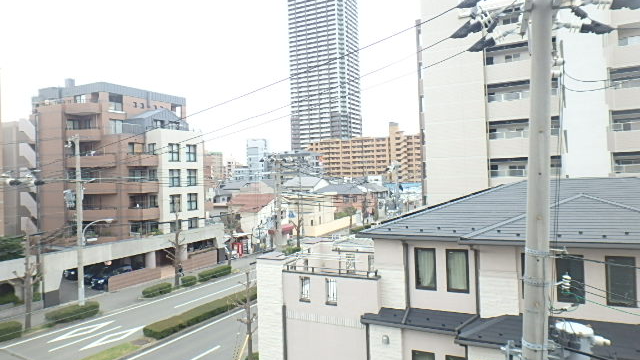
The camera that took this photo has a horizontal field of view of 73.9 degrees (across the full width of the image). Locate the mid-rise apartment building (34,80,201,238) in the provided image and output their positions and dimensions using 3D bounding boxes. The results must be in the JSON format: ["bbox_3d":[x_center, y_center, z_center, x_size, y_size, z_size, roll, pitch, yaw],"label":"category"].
[{"bbox_3d":[-24.508,-0.572,52.508,16.000,21.800,12.300,-2,0,29],"label":"mid-rise apartment building"}]

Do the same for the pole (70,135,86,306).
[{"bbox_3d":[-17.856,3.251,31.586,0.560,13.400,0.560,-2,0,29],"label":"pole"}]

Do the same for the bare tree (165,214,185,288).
[{"bbox_3d":[-14.244,6.865,42.005,1.350,7.230,1.350,-2,-1,28],"label":"bare tree"}]

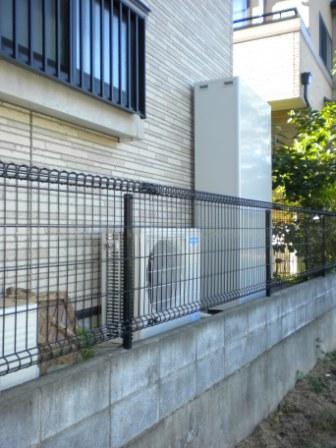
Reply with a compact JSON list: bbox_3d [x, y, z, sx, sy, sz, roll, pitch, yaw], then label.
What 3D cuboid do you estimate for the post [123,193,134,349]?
[{"bbox_3d":[-0.195,0.224,2.215,0.040,0.760,0.040,-1,-1,32],"label":"post"}]

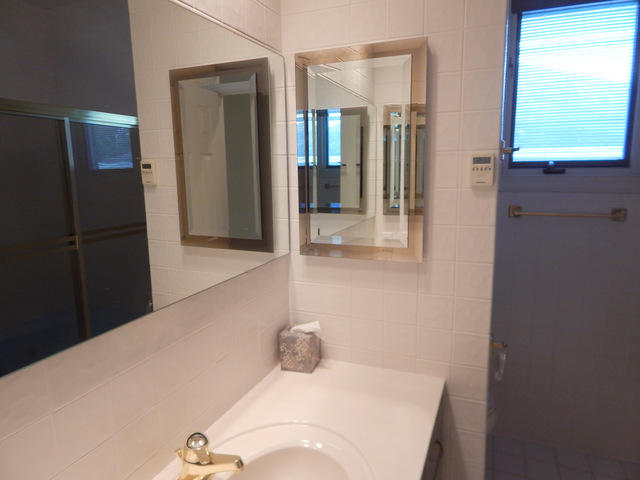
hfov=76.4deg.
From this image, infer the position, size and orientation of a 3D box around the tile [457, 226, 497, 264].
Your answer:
[{"bbox_3d":[0.461,0.015,1.203,0.105,0.108,0.010,3,10,22],"label":"tile"}]

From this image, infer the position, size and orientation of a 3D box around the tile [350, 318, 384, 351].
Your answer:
[{"bbox_3d":[0.162,0.323,1.378,0.108,0.108,0.008,3,10,22],"label":"tile"}]

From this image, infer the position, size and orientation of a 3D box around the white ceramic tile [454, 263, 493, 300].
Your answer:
[{"bbox_3d":[0.456,0.120,1.213,0.100,0.106,0.010,3,10,23],"label":"white ceramic tile"}]

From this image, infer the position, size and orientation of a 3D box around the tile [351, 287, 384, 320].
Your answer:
[{"bbox_3d":[0.160,0.215,1.360,0.108,0.108,0.008,3,10,22],"label":"tile"}]

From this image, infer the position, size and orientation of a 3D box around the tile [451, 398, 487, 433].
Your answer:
[{"bbox_3d":[0.463,0.548,1.283,0.100,0.106,0.010,3,10,23],"label":"tile"}]

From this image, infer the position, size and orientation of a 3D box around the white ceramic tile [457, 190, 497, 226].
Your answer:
[{"bbox_3d":[0.460,-0.093,1.186,0.105,0.108,0.010,3,10,22],"label":"white ceramic tile"}]

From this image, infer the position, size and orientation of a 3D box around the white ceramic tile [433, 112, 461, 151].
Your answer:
[{"bbox_3d":[0.356,-0.314,1.192,0.108,0.108,0.010,3,10,22],"label":"white ceramic tile"}]

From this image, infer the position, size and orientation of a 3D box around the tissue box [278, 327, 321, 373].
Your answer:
[{"bbox_3d":[-0.064,0.372,1.400,0.109,0.123,0.106,2,10,17],"label":"tissue box"}]

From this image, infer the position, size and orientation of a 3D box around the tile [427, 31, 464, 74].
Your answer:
[{"bbox_3d":[0.348,-0.526,1.148,0.107,0.106,0.010,3,10,23],"label":"tile"}]

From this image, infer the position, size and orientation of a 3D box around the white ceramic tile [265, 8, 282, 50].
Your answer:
[{"bbox_3d":[-0.147,-0.654,1.276,0.008,0.108,0.108,3,10,22],"label":"white ceramic tile"}]

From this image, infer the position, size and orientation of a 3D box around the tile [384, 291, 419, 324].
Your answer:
[{"bbox_3d":[0.264,0.221,1.320,0.108,0.108,0.010,3,10,22],"label":"tile"}]

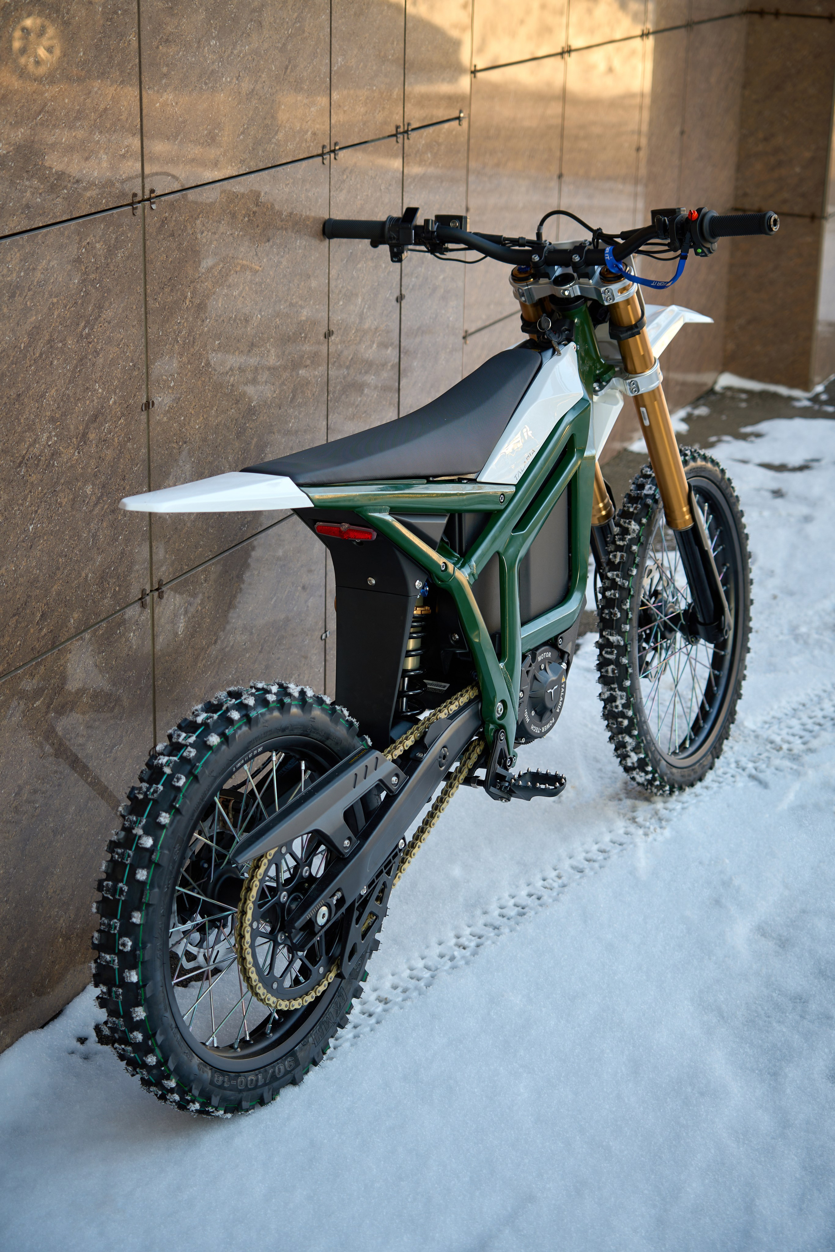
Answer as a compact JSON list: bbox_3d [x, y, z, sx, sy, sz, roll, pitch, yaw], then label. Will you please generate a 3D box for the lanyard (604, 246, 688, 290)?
[{"bbox_3d":[0.360,-0.575,3.305,0.150,0.080,0.055,5,19,29],"label":"lanyard"}]

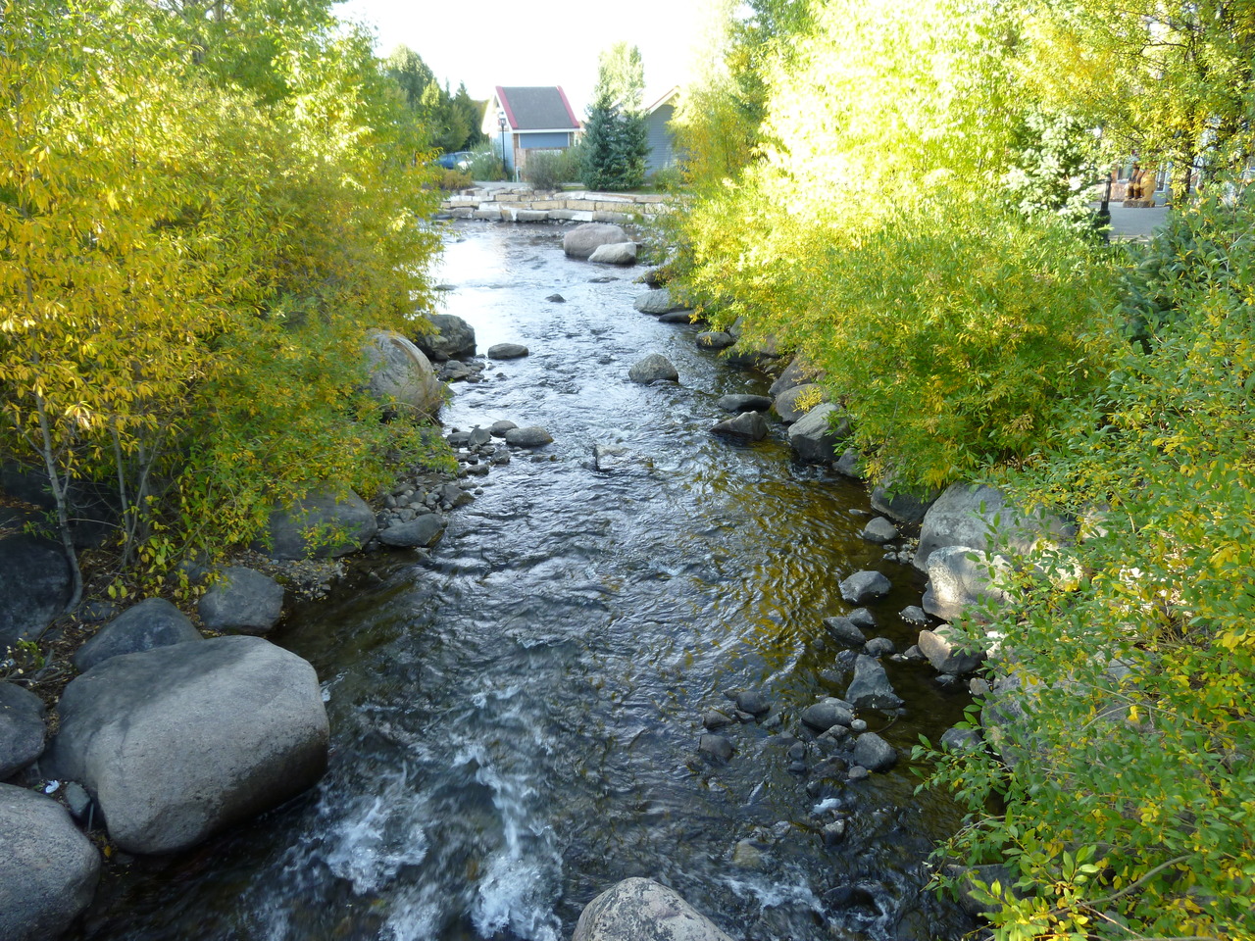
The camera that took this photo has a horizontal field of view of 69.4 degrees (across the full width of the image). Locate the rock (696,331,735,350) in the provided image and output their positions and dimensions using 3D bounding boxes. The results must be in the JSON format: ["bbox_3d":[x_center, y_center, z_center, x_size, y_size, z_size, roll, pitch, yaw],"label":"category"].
[{"bbox_3d":[1.712,-2.543,17.794,0.703,0.325,0.527,-1,20,0],"label":"rock"}]

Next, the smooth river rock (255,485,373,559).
[{"bbox_3d":[-2.862,0.452,8.299,1.092,0.658,0.874,-1,20,0],"label":"smooth river rock"}]

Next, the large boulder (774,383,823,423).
[{"bbox_3d":[2.538,-0.960,13.205,0.778,0.565,0.662,-1,20,0],"label":"large boulder"}]

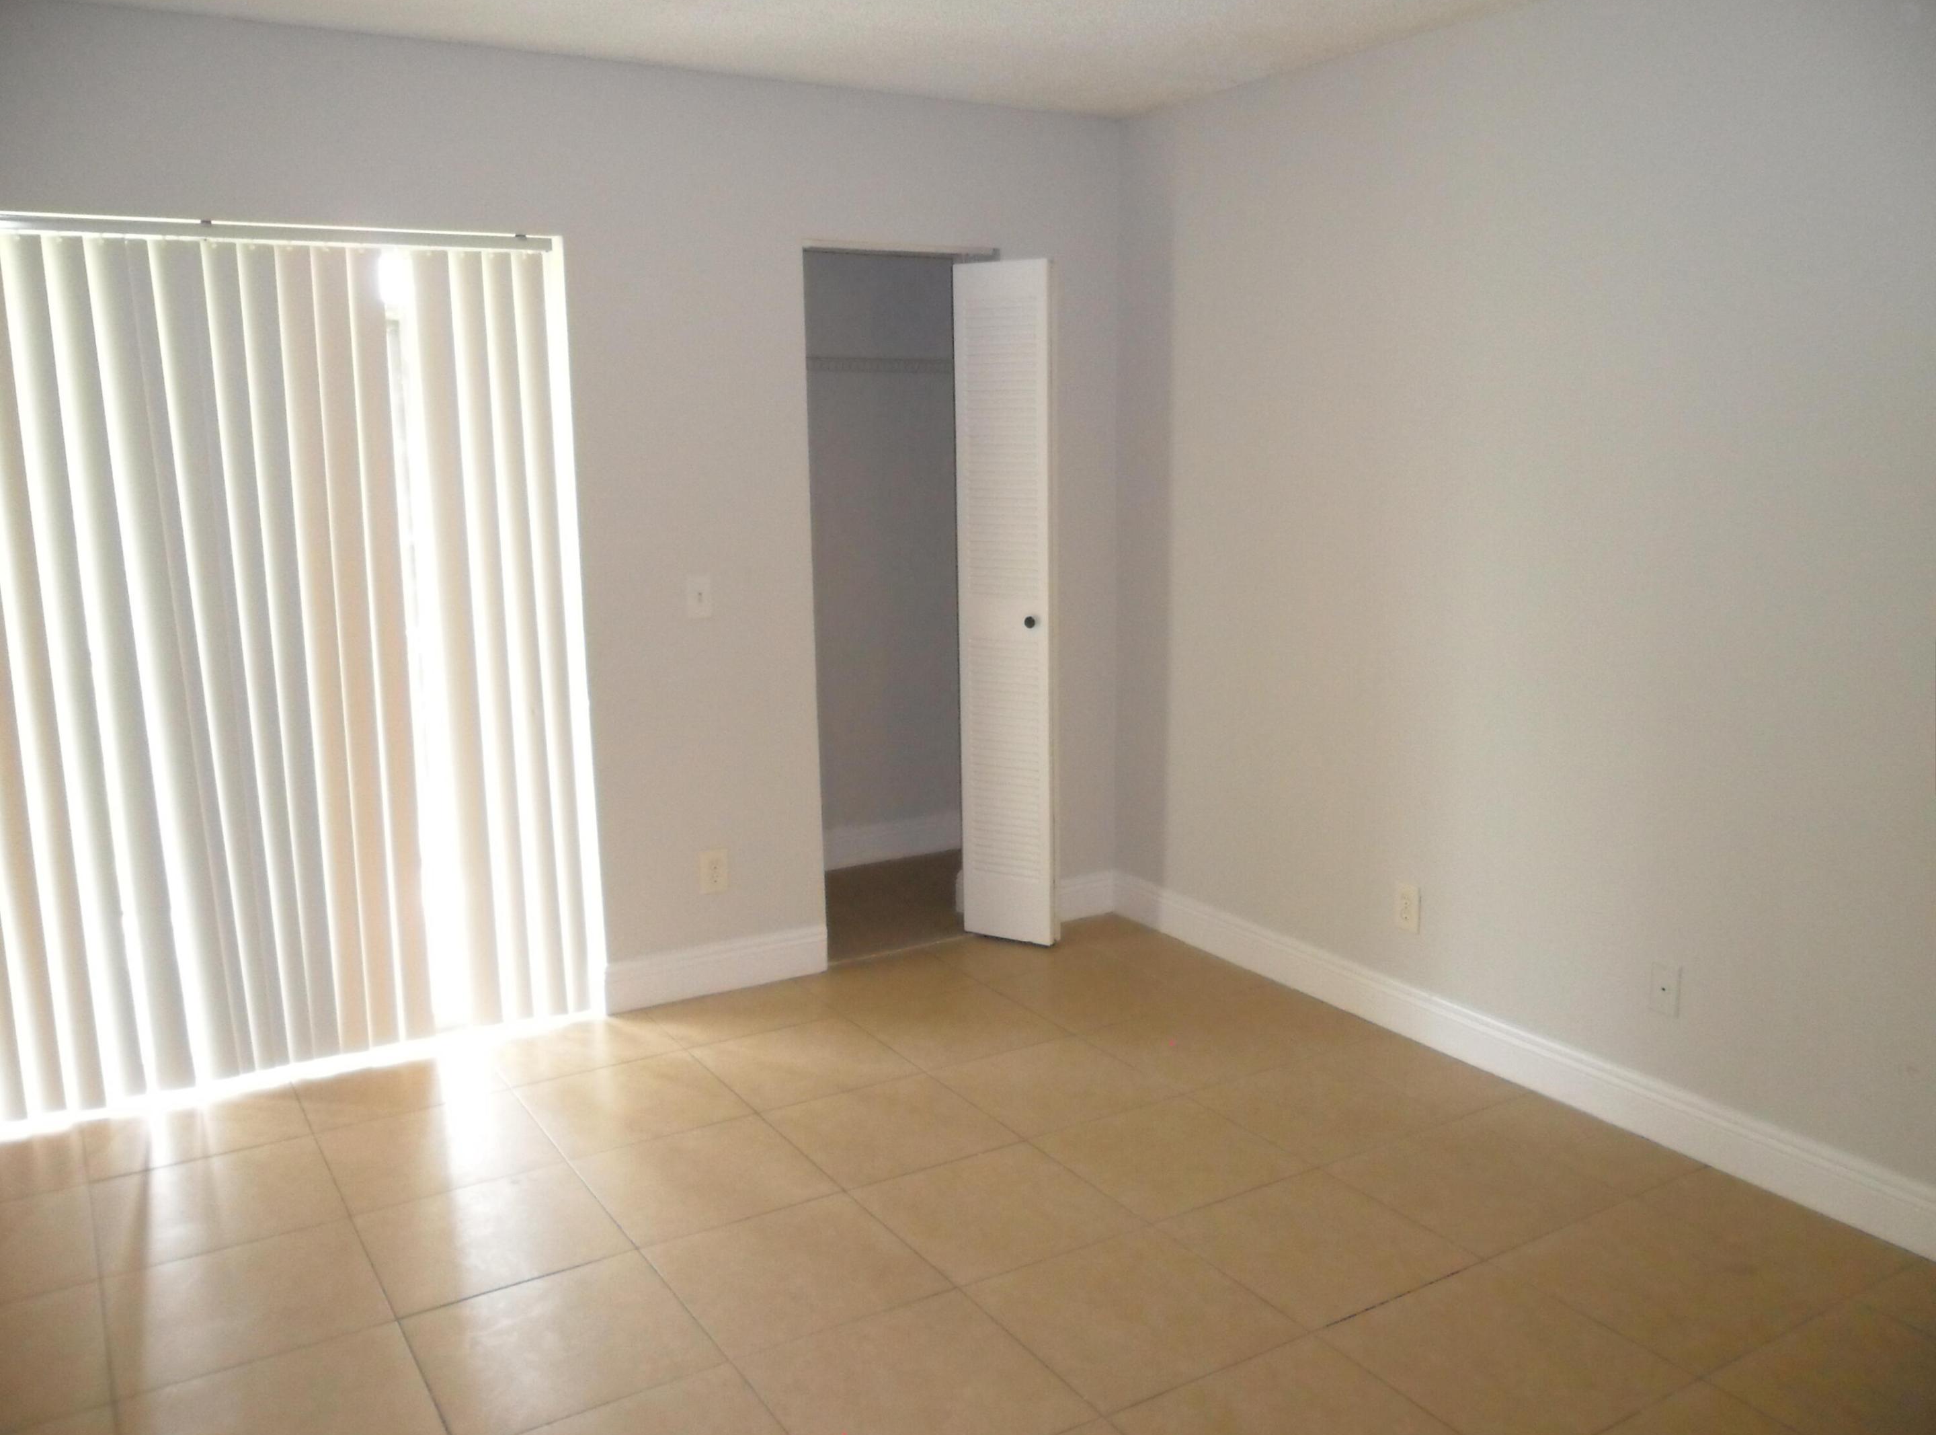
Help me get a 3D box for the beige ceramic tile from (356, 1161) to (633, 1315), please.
[{"bbox_3d":[-0.915,0.997,2.911,0.431,0.010,0.431,-6,11,-31],"label":"beige ceramic tile"}]

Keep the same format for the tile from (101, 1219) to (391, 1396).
[{"bbox_3d":[-1.284,1.034,2.677,0.430,0.010,0.430,-6,11,-31],"label":"tile"}]

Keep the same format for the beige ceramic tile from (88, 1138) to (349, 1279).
[{"bbox_3d":[-1.511,0.973,3.042,0.430,0.010,0.430,-6,11,-31],"label":"beige ceramic tile"}]

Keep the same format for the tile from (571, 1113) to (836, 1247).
[{"bbox_3d":[-0.545,0.952,3.125,0.430,0.010,0.430,-6,11,-31],"label":"tile"}]

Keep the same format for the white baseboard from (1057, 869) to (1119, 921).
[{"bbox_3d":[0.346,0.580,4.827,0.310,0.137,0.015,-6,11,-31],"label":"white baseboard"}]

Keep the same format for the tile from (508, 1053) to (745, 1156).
[{"bbox_3d":[-0.782,0.902,3.527,0.437,0.010,0.437,-6,11,-31],"label":"tile"}]

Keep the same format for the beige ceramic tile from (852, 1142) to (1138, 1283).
[{"bbox_3d":[0.055,0.982,3.018,0.437,0.010,0.437,-6,11,-31],"label":"beige ceramic tile"}]

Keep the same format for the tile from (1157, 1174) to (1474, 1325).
[{"bbox_3d":[0.652,0.992,2.848,0.431,0.010,0.431,-6,11,-31],"label":"tile"}]

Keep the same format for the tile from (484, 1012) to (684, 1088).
[{"bbox_3d":[-0.996,0.847,3.867,0.437,0.010,0.367,-6,11,-31],"label":"tile"}]

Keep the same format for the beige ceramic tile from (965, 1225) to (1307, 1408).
[{"bbox_3d":[0.281,1.034,2.625,0.431,0.010,0.431,-6,11,-31],"label":"beige ceramic tile"}]

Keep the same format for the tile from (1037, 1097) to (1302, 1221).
[{"bbox_3d":[0.429,0.941,3.246,0.437,0.010,0.437,-6,11,-31],"label":"tile"}]

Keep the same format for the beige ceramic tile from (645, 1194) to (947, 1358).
[{"bbox_3d":[-0.317,1.012,2.760,0.430,0.010,0.430,-6,11,-31],"label":"beige ceramic tile"}]

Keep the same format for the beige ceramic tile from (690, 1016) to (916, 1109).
[{"bbox_3d":[-0.408,0.862,3.756,0.437,0.010,0.437,-6,11,-31],"label":"beige ceramic tile"}]

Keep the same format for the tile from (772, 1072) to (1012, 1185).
[{"bbox_3d":[-0.175,0.911,3.349,0.430,0.010,0.430,-6,11,-31],"label":"tile"}]

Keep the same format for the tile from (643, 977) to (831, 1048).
[{"bbox_3d":[-0.610,0.796,4.062,0.431,0.010,0.366,-6,11,-31],"label":"tile"}]

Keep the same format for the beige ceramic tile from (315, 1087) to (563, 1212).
[{"bbox_3d":[-1.156,0.943,3.299,0.437,0.010,0.437,-6,11,-31],"label":"beige ceramic tile"}]

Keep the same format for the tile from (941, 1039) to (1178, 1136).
[{"bbox_3d":[0.198,0.871,3.580,0.431,0.010,0.431,-6,11,-31],"label":"tile"}]

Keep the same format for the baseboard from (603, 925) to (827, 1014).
[{"bbox_3d":[-0.695,0.696,4.227,0.661,0.134,0.015,-6,11,-31],"label":"baseboard"}]

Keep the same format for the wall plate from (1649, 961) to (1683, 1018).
[{"bbox_3d":[1.489,0.582,3.226,0.008,0.114,0.070,-6,11,-31],"label":"wall plate"}]

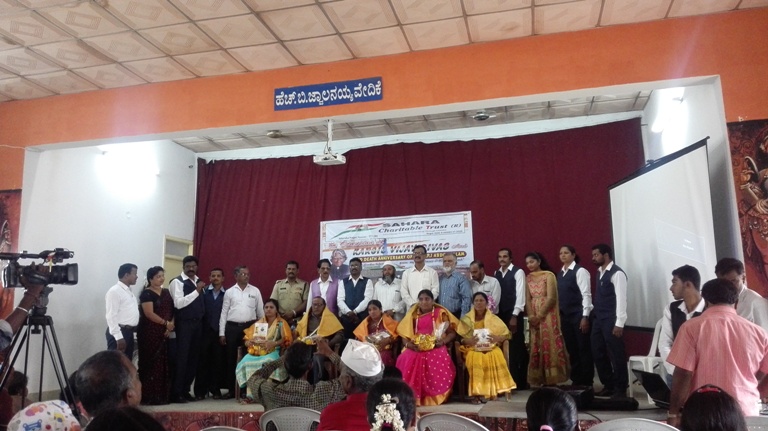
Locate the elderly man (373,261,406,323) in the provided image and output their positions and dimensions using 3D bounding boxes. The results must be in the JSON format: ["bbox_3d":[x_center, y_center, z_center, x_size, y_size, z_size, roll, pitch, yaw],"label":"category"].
[{"bbox_3d":[0.089,1.351,6.962,0.500,1.570,0.340,-3,-10,6],"label":"elderly man"}]

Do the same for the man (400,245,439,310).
[{"bbox_3d":[0.468,1.286,7.215,0.500,1.790,0.320,-2,-9,4],"label":"man"}]

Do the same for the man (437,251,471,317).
[{"bbox_3d":[0.879,1.314,7.116,0.470,1.680,0.320,-4,-10,17],"label":"man"}]

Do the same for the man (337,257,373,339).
[{"bbox_3d":[-0.375,1.389,7.340,0.490,1.670,0.320,-1,-9,0],"label":"man"}]

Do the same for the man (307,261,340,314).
[{"bbox_3d":[-0.757,1.353,7.043,0.500,1.640,0.330,-2,-10,3],"label":"man"}]

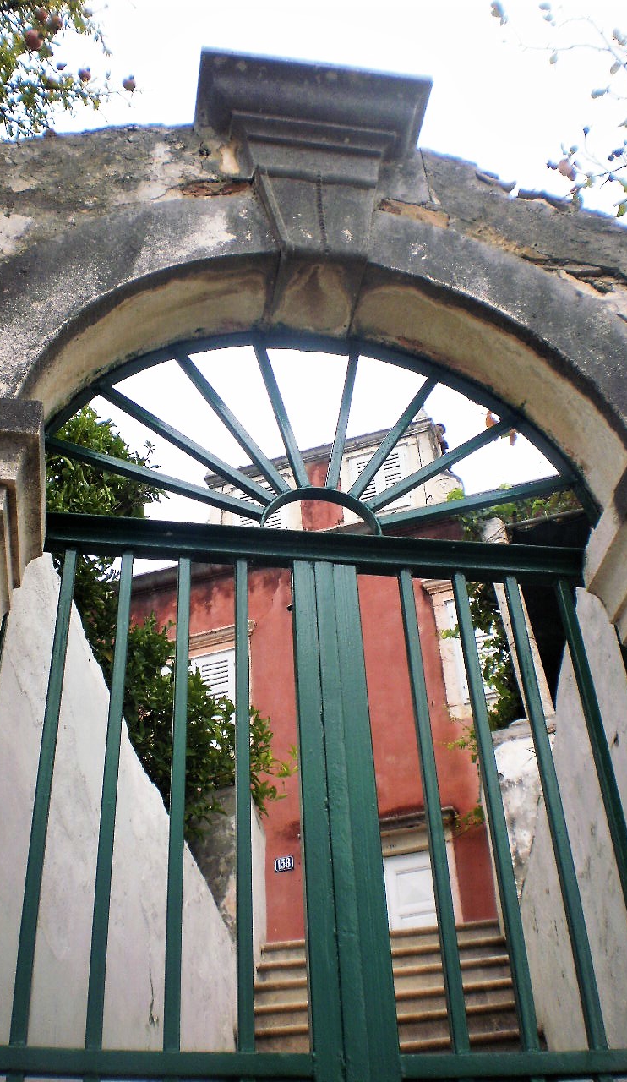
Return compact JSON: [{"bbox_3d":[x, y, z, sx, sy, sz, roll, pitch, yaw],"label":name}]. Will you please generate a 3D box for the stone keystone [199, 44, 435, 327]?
[{"bbox_3d":[-0.005,-0.924,3.154,0.629,0.598,0.384,4,-39,-9],"label":"stone keystone"}]

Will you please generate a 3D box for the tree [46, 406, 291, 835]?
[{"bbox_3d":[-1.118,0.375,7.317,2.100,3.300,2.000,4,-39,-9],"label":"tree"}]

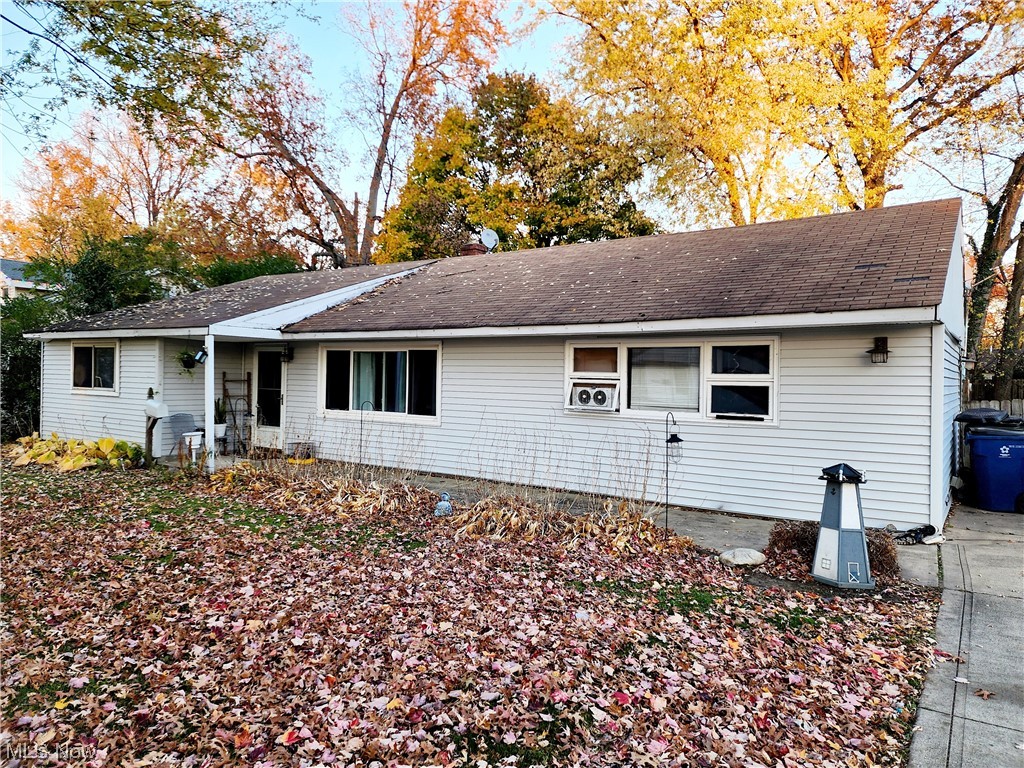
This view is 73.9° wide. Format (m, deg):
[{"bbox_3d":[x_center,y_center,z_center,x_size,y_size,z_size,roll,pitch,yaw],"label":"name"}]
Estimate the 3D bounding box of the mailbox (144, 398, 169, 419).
[{"bbox_3d":[-6.110,0.425,11.700,0.490,0.250,0.200,1,0,36],"label":"mailbox"}]

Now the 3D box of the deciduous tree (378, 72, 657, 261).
[{"bbox_3d":[0.220,-5.578,28.000,11.200,14.200,10.500,1,0,36],"label":"deciduous tree"}]

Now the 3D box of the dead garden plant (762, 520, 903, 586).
[{"bbox_3d":[2.740,1.358,5.780,1.030,0.420,0.700,1,0,36],"label":"dead garden plant"}]

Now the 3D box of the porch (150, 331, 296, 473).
[{"bbox_3d":[-5.240,0.273,12.570,2.300,2.350,2.150,1,0,36],"label":"porch"}]

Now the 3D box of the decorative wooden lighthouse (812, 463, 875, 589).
[{"bbox_3d":[2.650,1.102,5.430,0.530,0.920,0.480,1,0,9],"label":"decorative wooden lighthouse"}]

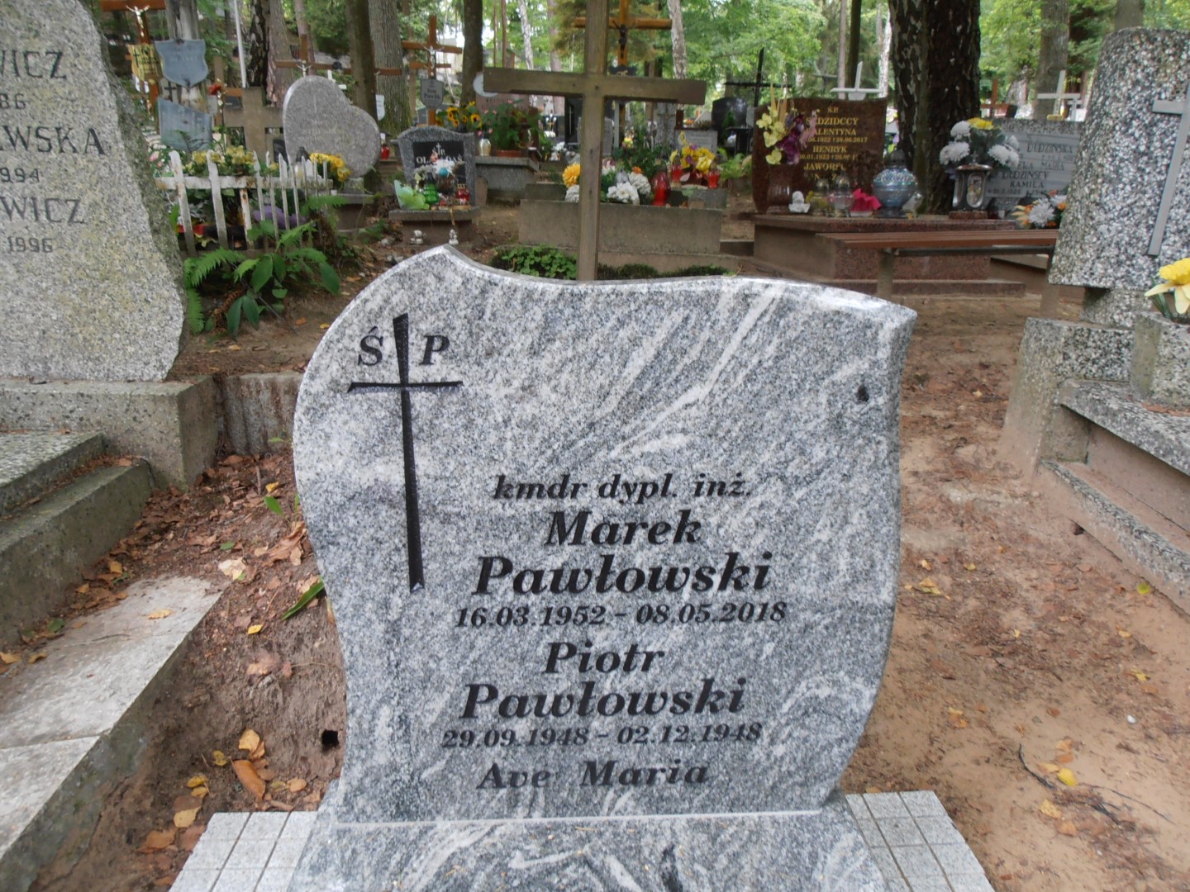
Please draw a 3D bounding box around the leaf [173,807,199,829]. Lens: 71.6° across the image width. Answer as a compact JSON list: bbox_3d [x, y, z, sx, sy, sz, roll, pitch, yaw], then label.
[{"bbox_3d":[-0.572,0.513,1.151,0.030,0.011,0.036,-15,27,-32],"label":"leaf"}]

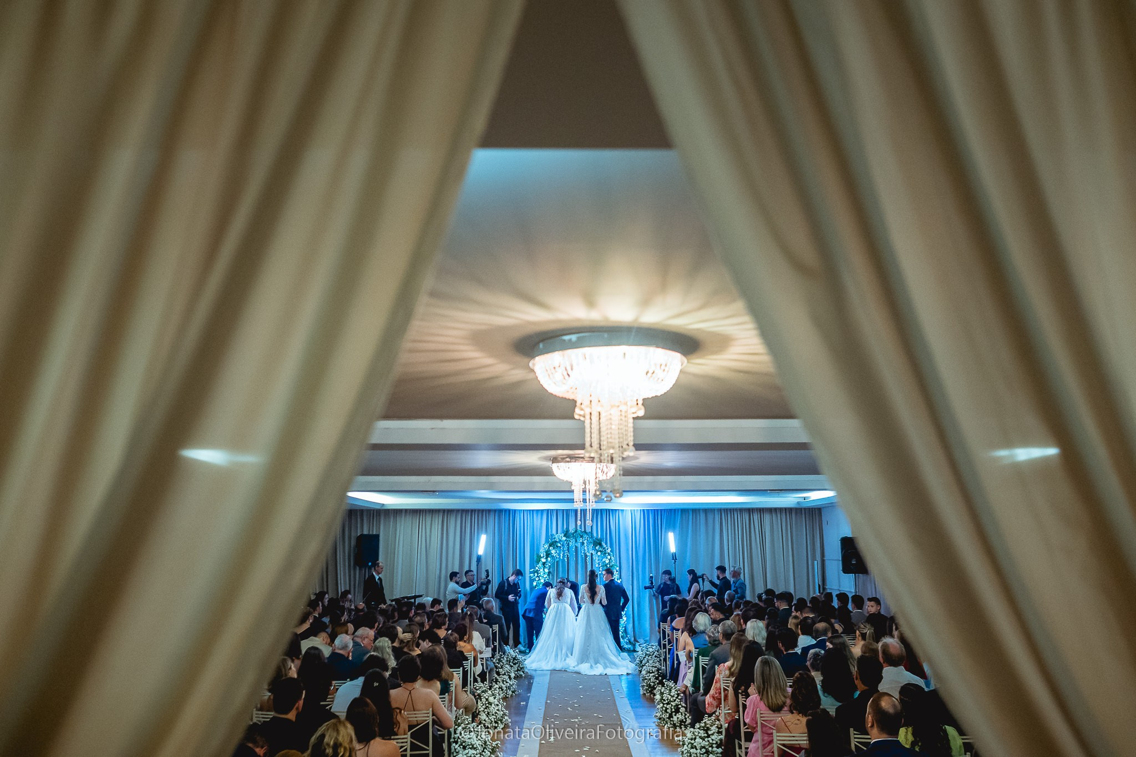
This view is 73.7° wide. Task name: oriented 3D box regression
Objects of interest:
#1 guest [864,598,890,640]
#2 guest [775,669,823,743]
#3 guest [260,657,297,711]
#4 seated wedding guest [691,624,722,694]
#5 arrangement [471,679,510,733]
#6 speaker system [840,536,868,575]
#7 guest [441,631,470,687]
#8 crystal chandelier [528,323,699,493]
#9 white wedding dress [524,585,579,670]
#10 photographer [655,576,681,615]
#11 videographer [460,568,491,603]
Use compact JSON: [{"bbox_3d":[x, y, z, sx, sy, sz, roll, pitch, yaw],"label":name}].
[{"bbox_3d":[5.329,4.505,13.048,0.460,1.360,0.720,2,-12,-10],"label":"guest"},{"bbox_3d":[1.912,3.031,6.096,0.480,1.320,0.800,0,-12,0],"label":"guest"},{"bbox_3d":[-2.643,3.229,7.037,0.480,1.310,0.800,-3,-12,15],"label":"guest"},{"bbox_3d":[1.887,3.860,9.970,0.500,1.280,0.800,0,-12,0],"label":"seated wedding guest"},{"bbox_3d":[-1.007,4.255,9.881,0.500,0.530,0.500,0,-12,0],"label":"arrangement"},{"bbox_3d":[5.324,3.300,14.021,0.430,0.700,0.390,-5,-13,24],"label":"speaker system"},{"bbox_3d":[-1.338,3.649,8.885,0.480,1.300,0.750,0,-12,0],"label":"guest"},{"bbox_3d":[0.203,0.210,3.687,0.770,0.765,0.770,0,-12,0],"label":"crystal chandelier"},{"bbox_3d":[-0.313,4.835,14.818,1.150,1.450,1.350,0,-12,0],"label":"white wedding dress"},{"bbox_3d":[2.099,4.932,15.922,0.580,1.720,0.420,-7,-14,29],"label":"photographer"},{"bbox_3d":[-2.019,4.861,15.737,0.550,1.690,0.520,-3,-12,15],"label":"videographer"}]

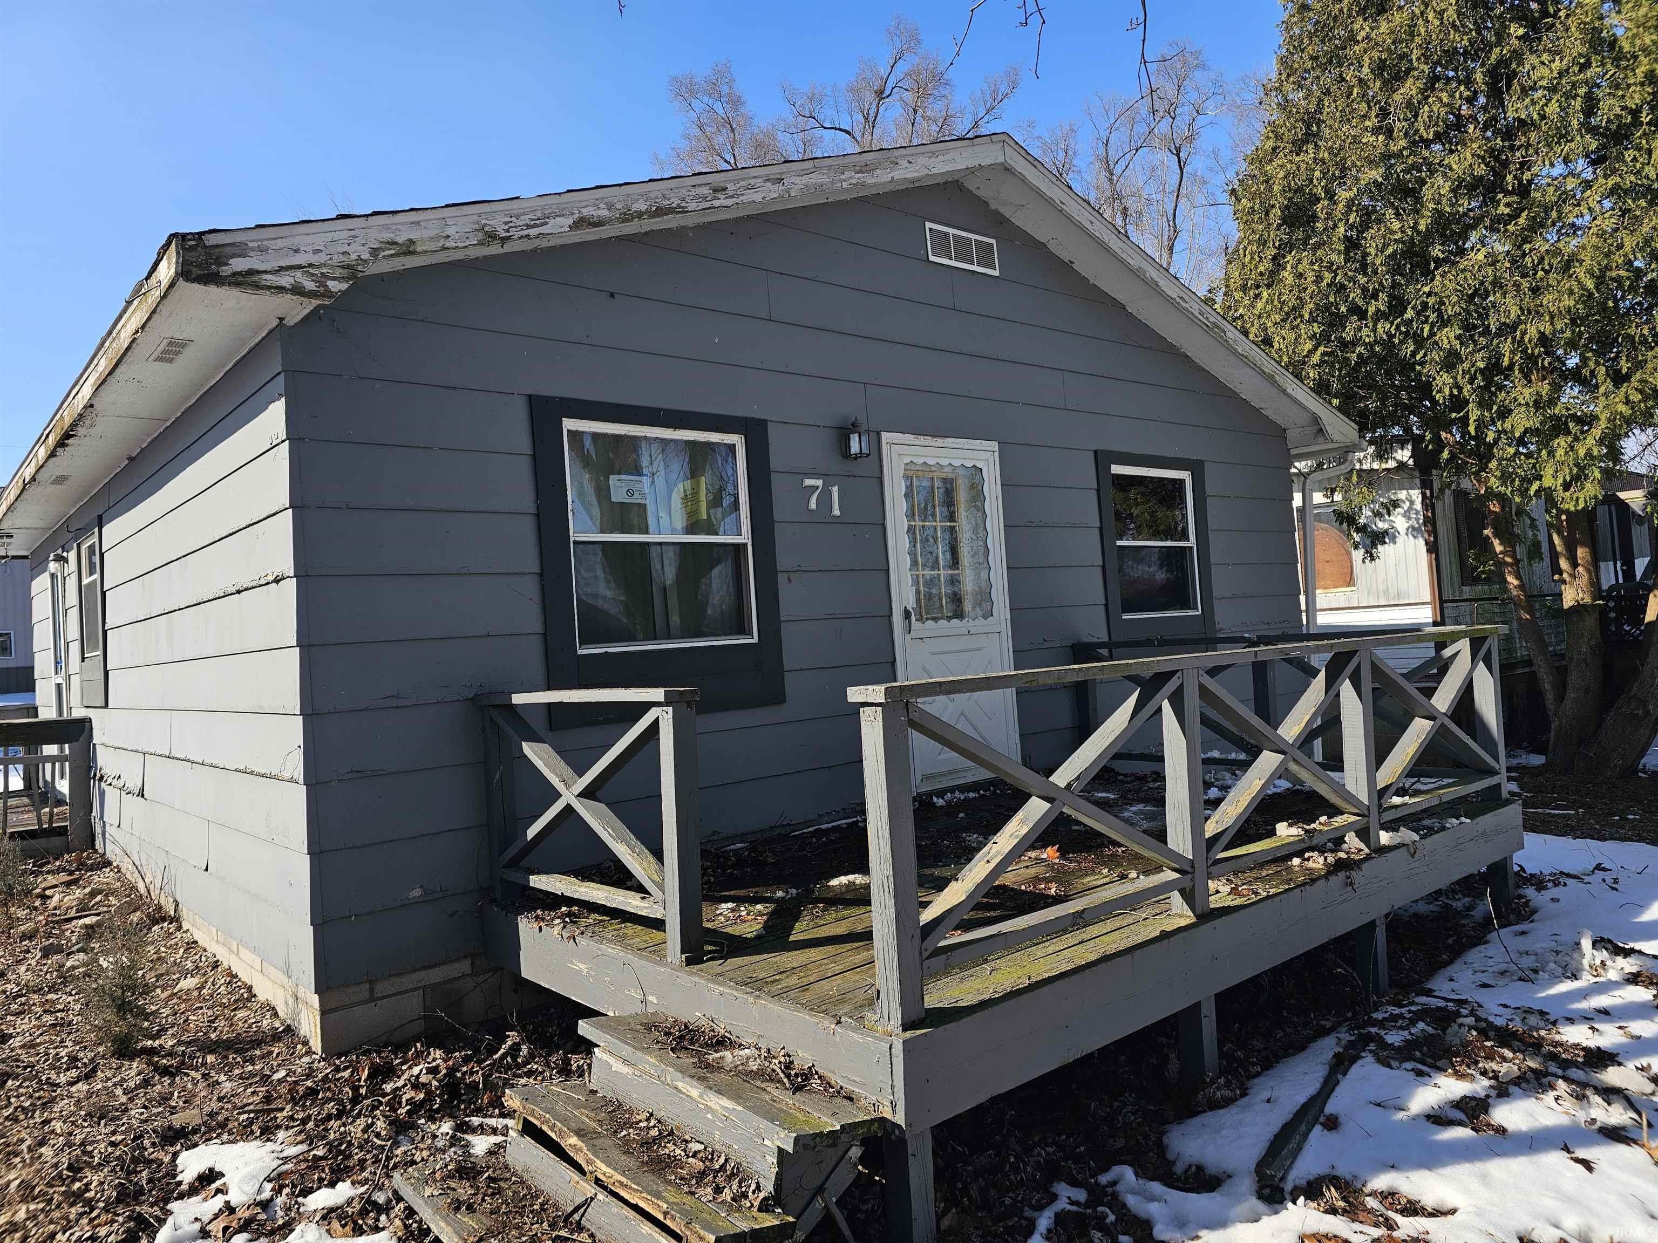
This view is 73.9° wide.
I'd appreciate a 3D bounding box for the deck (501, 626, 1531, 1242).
[{"bbox_3d":[0.894,0.879,5.041,4.410,1.450,2.600,-3,-1,-40],"label":"deck"}]

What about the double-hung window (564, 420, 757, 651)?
[{"bbox_3d":[-0.810,-0.408,5.393,1.040,1.076,0.100,-3,-1,-42],"label":"double-hung window"}]

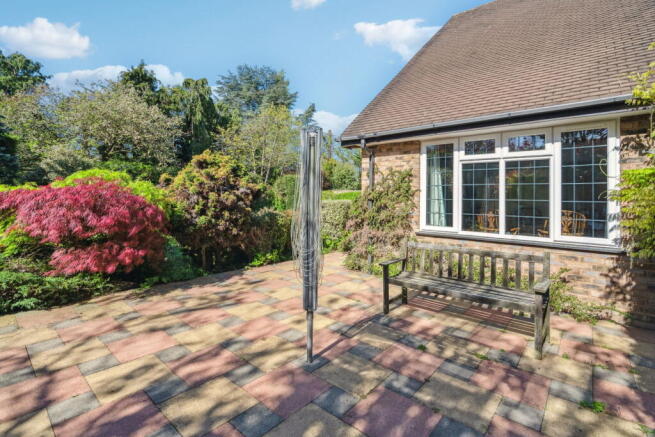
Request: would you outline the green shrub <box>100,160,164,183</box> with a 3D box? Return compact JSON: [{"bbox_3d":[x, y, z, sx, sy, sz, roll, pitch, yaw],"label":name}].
[{"bbox_3d":[-5.600,-0.420,8.500,2.300,2.600,2.100,-1,2,-34],"label":"green shrub"}]

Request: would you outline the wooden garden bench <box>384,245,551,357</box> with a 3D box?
[{"bbox_3d":[1.420,0.741,3.155,1.548,0.851,0.576,3,3,44],"label":"wooden garden bench"}]

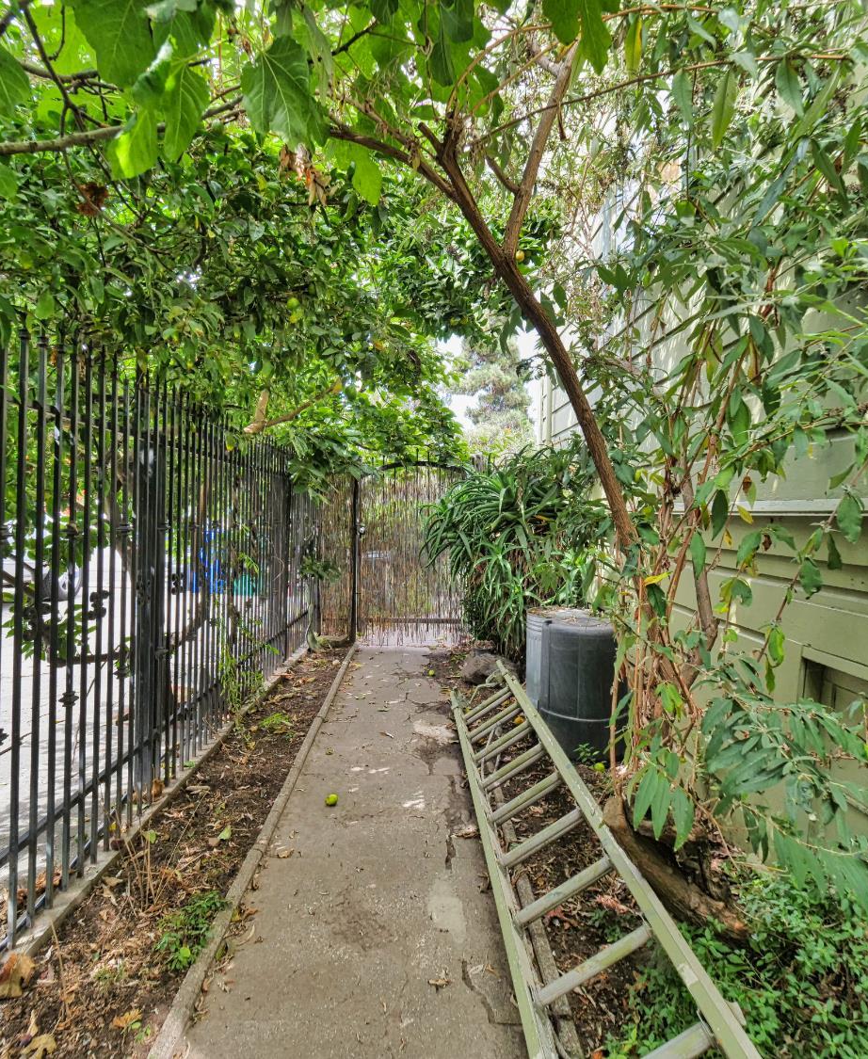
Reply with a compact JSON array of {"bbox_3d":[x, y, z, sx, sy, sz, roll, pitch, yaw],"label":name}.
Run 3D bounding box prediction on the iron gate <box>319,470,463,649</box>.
[{"bbox_3d":[-0.470,0.285,6.250,1.680,1.950,0.100,2,2,-2],"label":"iron gate"}]

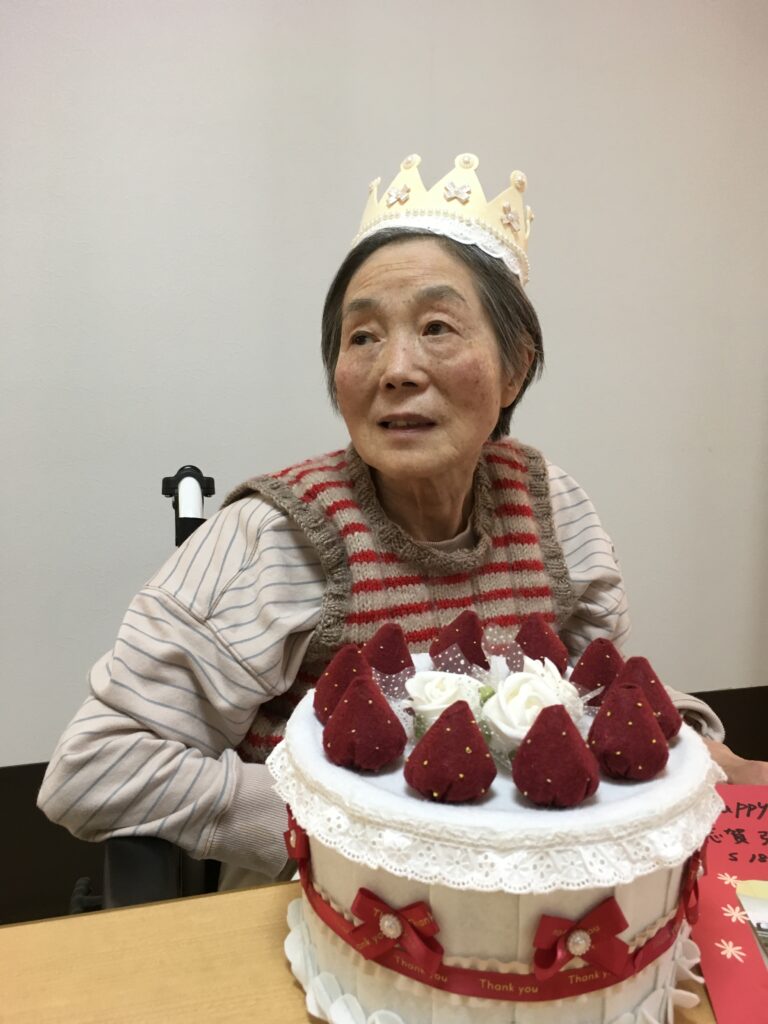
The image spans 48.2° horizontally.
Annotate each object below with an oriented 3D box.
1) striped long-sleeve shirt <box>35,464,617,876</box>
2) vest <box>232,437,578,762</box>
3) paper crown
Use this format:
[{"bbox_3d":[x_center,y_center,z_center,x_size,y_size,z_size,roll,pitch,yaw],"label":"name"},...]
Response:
[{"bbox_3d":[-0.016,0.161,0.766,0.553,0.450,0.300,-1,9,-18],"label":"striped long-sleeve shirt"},{"bbox_3d":[0.006,0.148,0.803,0.330,0.435,0.240,-1,9,-18],"label":"vest"},{"bbox_3d":[0.052,-0.233,0.750,0.157,0.086,0.157,7,-15,19],"label":"paper crown"}]

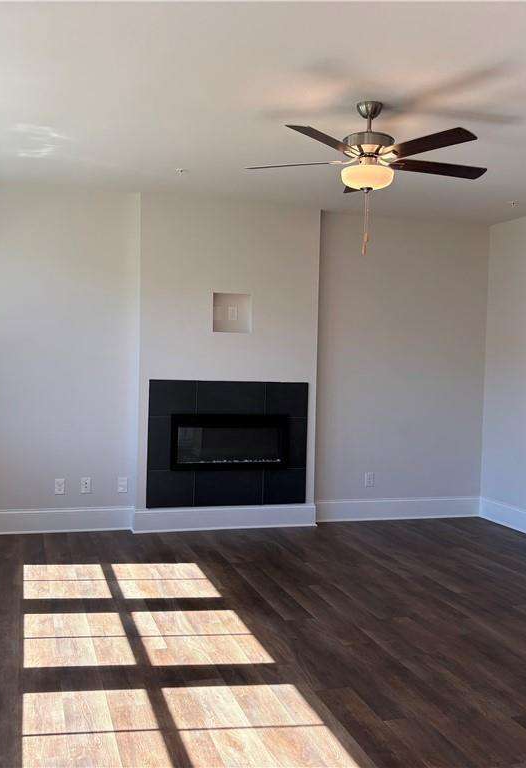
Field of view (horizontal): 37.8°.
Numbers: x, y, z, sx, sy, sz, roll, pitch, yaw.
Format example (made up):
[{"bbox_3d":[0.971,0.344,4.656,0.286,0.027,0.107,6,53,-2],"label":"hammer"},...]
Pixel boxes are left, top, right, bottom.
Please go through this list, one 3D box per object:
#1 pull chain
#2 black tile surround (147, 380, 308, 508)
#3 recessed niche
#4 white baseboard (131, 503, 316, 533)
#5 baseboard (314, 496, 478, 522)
[{"bbox_3d":[0.527,-0.822,3.934,0.030,0.333,0.025,1,2,-17],"label":"pull chain"},{"bbox_3d":[-0.275,0.502,6.441,1.378,1.047,0.025,1,2,-17],"label":"black tile surround"},{"bbox_3d":[-0.268,-0.591,6.462,0.326,0.324,0.100,1,2,-17],"label":"recessed niche"},{"bbox_3d":[-0.297,1.129,6.456,1.568,0.187,0.025,1,2,-17],"label":"white baseboard"},{"bbox_3d":[1.235,1.153,7.074,1.754,0.187,0.025,1,2,-17],"label":"baseboard"}]

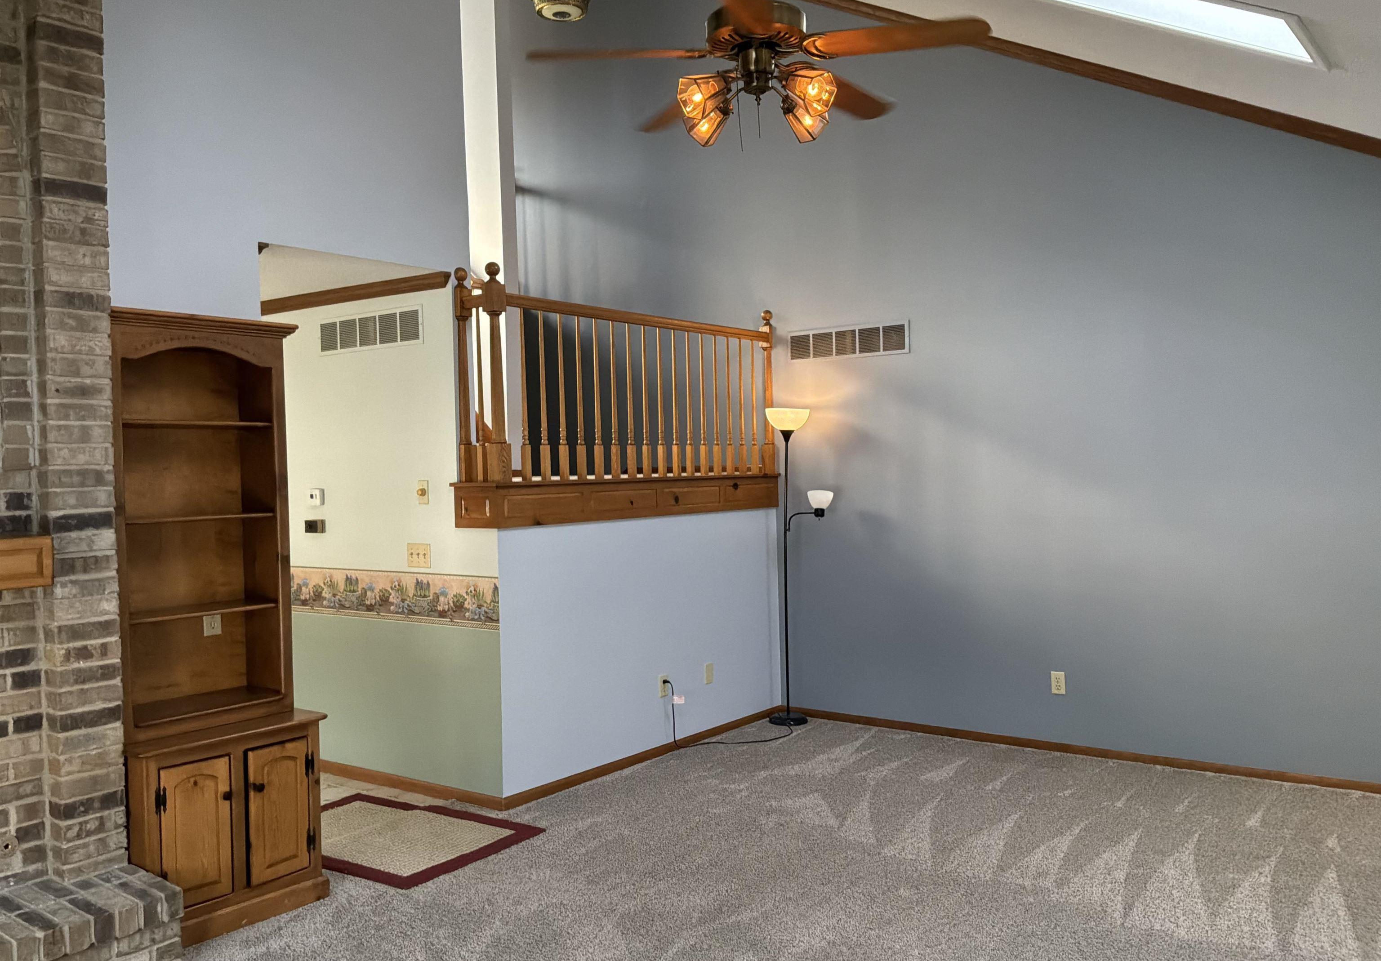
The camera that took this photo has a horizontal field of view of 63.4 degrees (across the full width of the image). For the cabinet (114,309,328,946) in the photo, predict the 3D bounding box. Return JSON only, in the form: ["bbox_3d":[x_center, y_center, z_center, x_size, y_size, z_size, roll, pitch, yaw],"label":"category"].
[{"bbox_3d":[-1.658,0.474,3.833,0.389,2.055,0.684,0,1,36],"label":"cabinet"}]

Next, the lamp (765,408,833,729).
[{"bbox_3d":[0.650,0.496,6.535,0.384,1.830,0.253,-1,1,5],"label":"lamp"}]

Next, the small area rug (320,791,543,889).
[{"bbox_3d":[-1.298,1.474,4.661,1.119,0.012,0.754,-1,1,33],"label":"small area rug"}]

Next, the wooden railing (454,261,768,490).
[{"bbox_3d":[-0.280,-0.508,5.967,0.314,1.002,2.387,0,1,36],"label":"wooden railing"}]

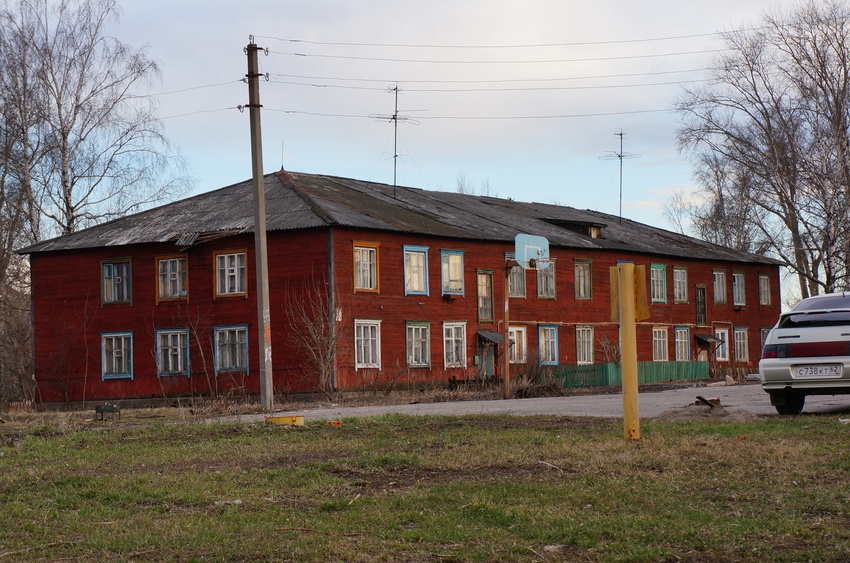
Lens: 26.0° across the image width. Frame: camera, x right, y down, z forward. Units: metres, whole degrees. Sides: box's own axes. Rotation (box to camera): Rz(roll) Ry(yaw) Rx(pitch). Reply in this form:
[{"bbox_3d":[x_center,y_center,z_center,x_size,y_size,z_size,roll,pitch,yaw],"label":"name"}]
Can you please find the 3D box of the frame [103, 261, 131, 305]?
[{"bbox_3d":[-11.379,0.041,67.901,1.533,1.766,0.140,-4,-4,33],"label":"frame"}]

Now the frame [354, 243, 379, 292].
[{"bbox_3d":[-2.024,-0.485,64.312,0.140,1.816,1.530,-4,-4,33],"label":"frame"}]

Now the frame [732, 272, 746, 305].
[{"bbox_3d":[15.715,0.400,91.837,0.150,1.680,1.420,-3,-3,33],"label":"frame"}]

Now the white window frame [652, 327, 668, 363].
[{"bbox_3d":[10.626,2.817,82.503,0.130,1.530,1.580,-4,-3,33],"label":"white window frame"}]

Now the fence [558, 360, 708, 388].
[{"bbox_3d":[9.250,3.981,79.316,2.054,0.920,9.894,-4,-4,33],"label":"fence"}]

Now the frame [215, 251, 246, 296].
[{"bbox_3d":[-6.866,-0.265,64.967,1.516,1.732,0.140,-4,-4,33],"label":"frame"}]

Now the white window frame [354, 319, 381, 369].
[{"bbox_3d":[-1.899,2.185,62.956,0.130,1.740,1.600,-4,-3,33],"label":"white window frame"}]

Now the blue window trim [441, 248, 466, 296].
[{"bbox_3d":[1.051,-0.323,69.760,0.150,1.740,1.530,-3,-3,33],"label":"blue window trim"}]

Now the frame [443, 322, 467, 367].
[{"bbox_3d":[1.139,2.386,68.889,0.140,1.750,1.552,-4,-4,33],"label":"frame"}]

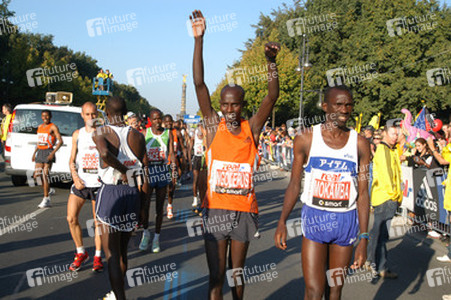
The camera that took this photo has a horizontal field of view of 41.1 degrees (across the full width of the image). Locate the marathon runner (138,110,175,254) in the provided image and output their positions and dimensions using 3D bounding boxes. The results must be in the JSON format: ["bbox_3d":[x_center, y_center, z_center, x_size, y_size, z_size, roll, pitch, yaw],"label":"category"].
[{"bbox_3d":[-0.841,0.369,7.477,0.470,1.750,0.400,2,2,-3],"label":"marathon runner"}]

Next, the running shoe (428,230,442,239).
[{"bbox_3d":[3.299,1.311,9.454,0.100,0.110,0.280,2,2,-14],"label":"running shoe"}]

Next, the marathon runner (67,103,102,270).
[{"bbox_3d":[-1.432,0.379,6.378,0.460,1.750,0.420,2,2,-3],"label":"marathon runner"}]

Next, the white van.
[{"bbox_3d":[-4.181,-0.155,16.159,1.920,1.920,4.800,2,2,-4],"label":"white van"}]

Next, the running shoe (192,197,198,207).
[{"bbox_3d":[-0.595,1.038,11.927,0.100,0.130,0.270,3,2,0],"label":"running shoe"}]

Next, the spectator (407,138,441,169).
[{"bbox_3d":[3.396,0.565,10.174,0.500,1.560,0.500,1,2,-37],"label":"spectator"}]

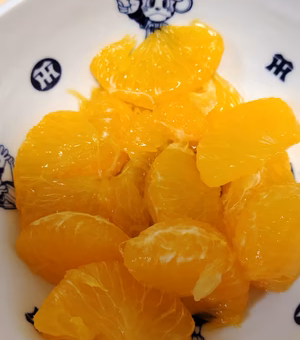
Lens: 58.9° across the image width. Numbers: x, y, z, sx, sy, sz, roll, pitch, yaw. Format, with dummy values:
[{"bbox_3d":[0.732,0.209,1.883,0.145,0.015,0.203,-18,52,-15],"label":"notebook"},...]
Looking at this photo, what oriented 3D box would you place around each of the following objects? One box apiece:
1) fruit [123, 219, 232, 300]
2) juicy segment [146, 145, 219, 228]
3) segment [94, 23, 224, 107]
[{"bbox_3d":[0.015,0.048,0.142,0.053,0.032,0.038,7,74,2],"label":"fruit"},{"bbox_3d":[0.018,0.009,0.152,0.040,0.030,0.049,-5,74,-1],"label":"juicy segment"},{"bbox_3d":[0.004,-0.062,0.157,0.071,0.024,0.043,-8,84,-1],"label":"segment"}]

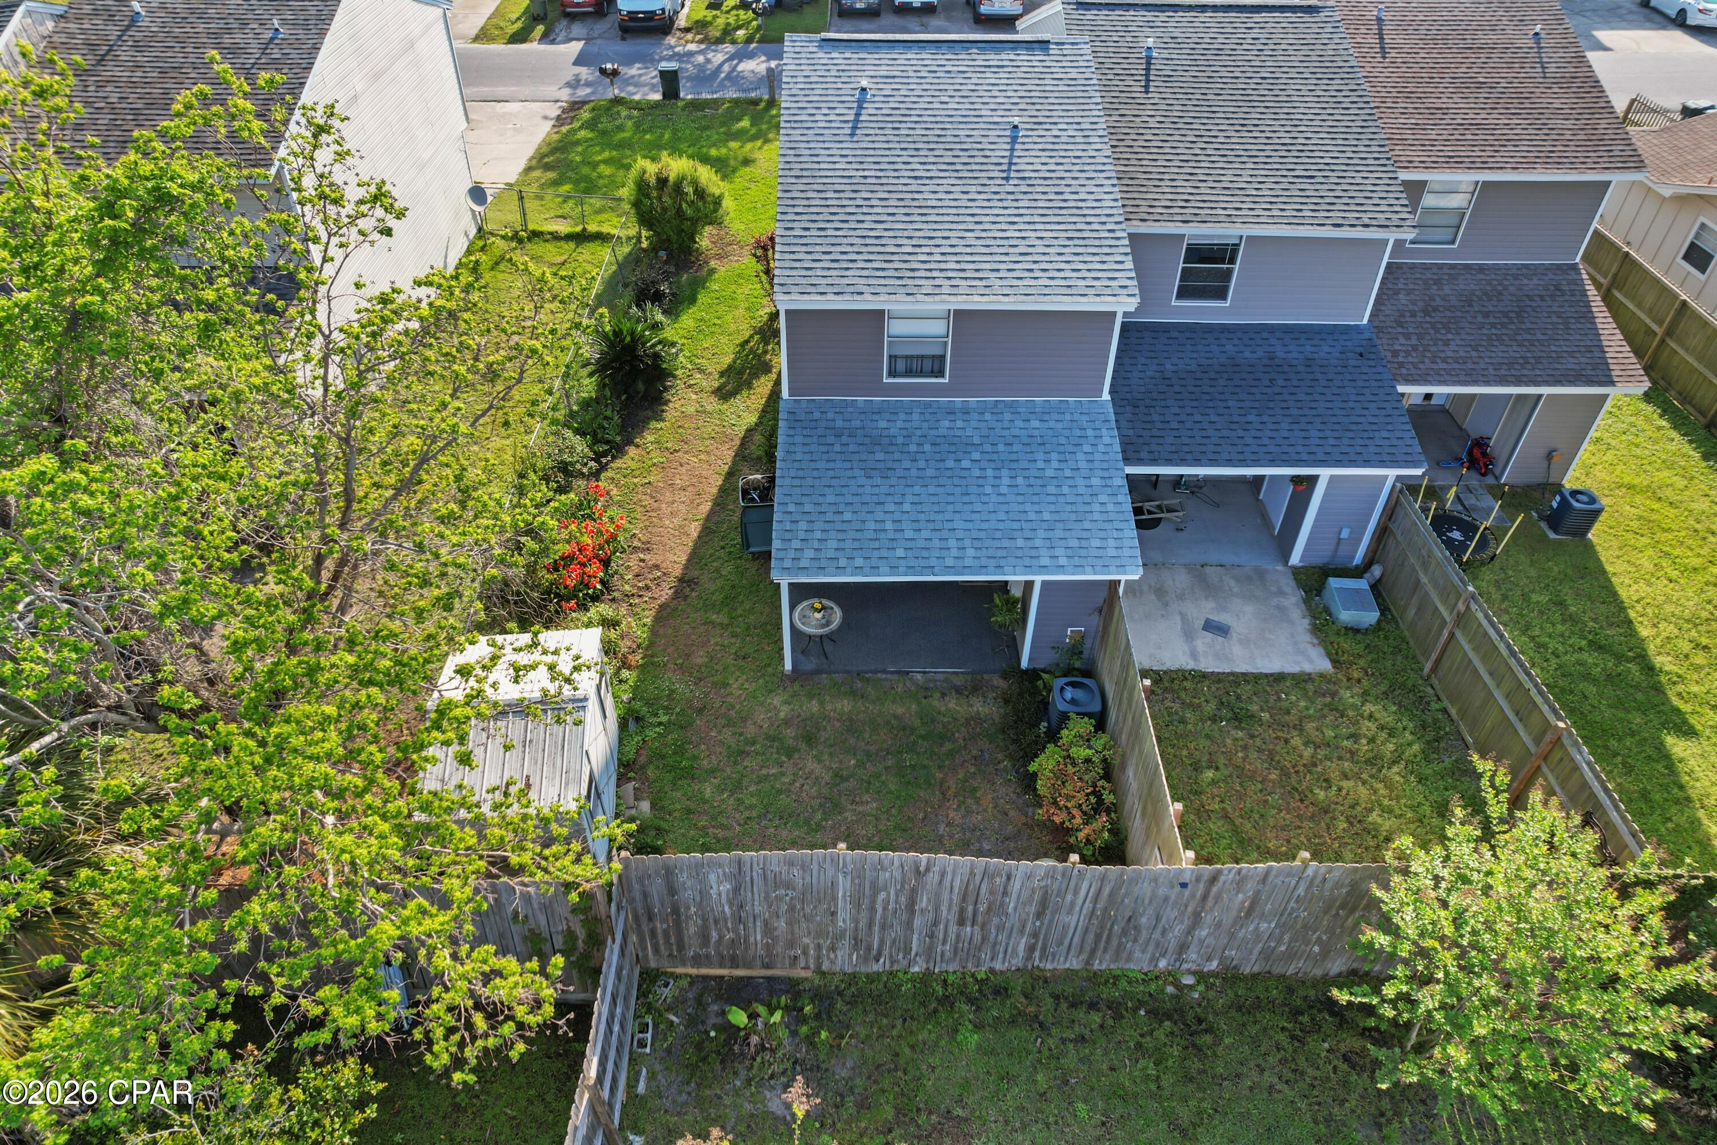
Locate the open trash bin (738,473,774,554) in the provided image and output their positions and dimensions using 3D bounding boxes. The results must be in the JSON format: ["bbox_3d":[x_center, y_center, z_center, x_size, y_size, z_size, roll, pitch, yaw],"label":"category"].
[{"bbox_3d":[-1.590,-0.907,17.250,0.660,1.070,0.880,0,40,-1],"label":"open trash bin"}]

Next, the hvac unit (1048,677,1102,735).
[{"bbox_3d":[2.923,1.912,14.221,0.600,0.720,0.600,0,40,-1],"label":"hvac unit"}]

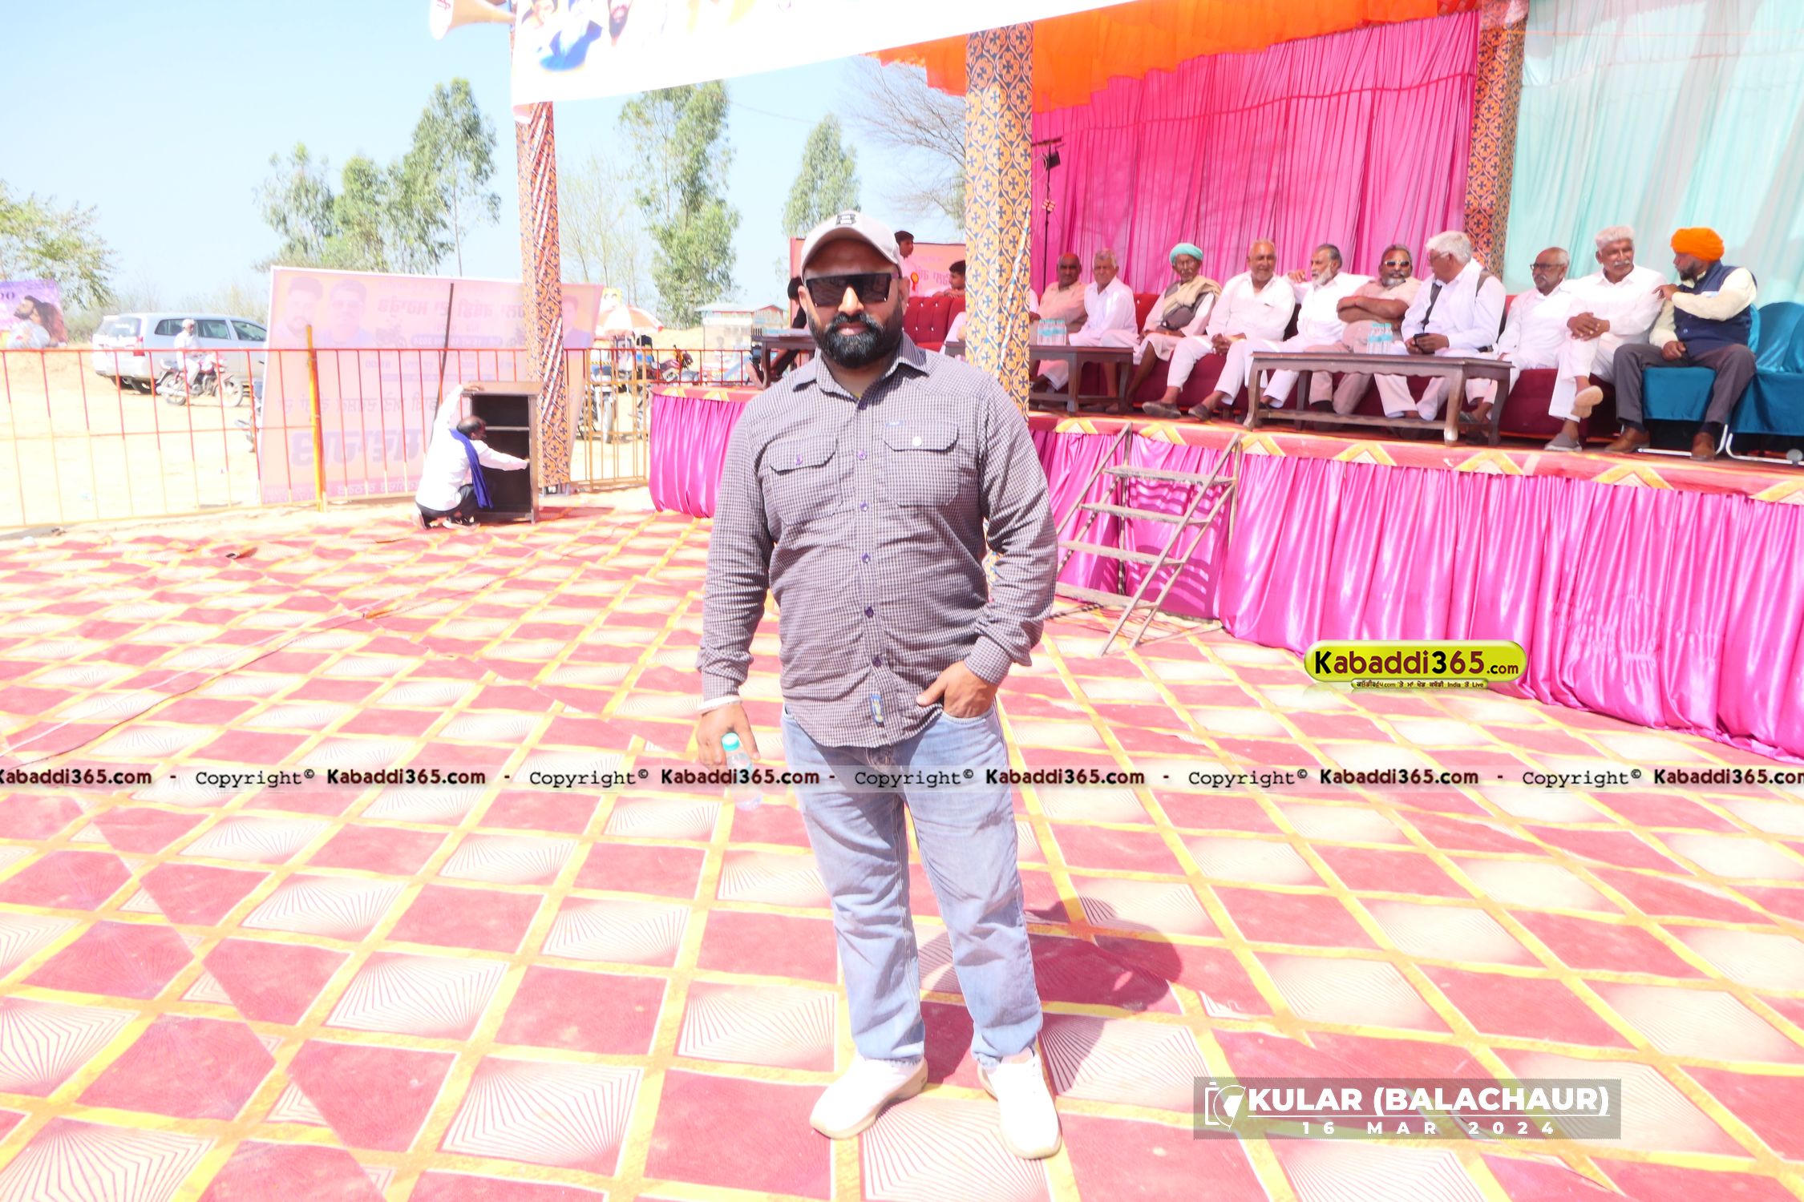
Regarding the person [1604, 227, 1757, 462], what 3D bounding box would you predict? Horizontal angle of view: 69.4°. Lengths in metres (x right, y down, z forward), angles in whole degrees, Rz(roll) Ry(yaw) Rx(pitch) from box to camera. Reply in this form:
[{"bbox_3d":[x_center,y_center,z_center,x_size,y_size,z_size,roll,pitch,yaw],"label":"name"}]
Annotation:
[{"bbox_3d":[3.659,-1.268,6.057,0.780,1.130,0.660,-10,15,-42],"label":"person"}]

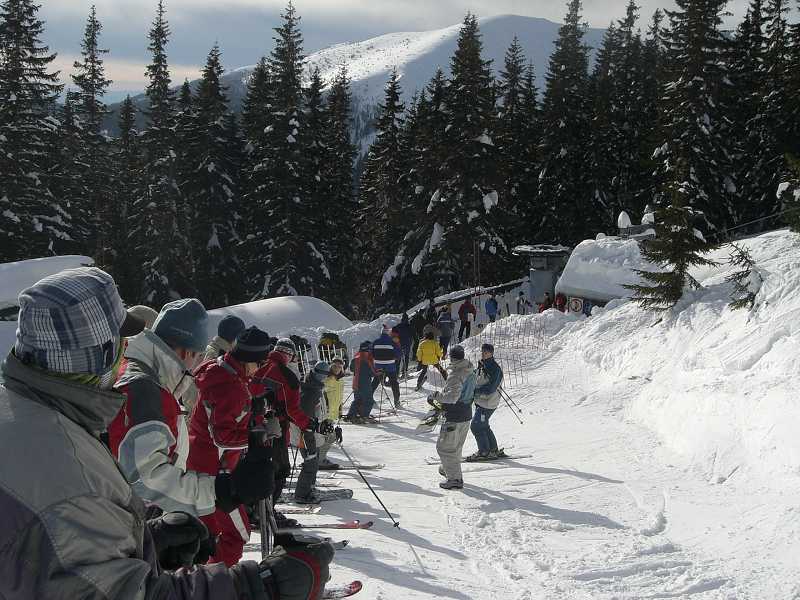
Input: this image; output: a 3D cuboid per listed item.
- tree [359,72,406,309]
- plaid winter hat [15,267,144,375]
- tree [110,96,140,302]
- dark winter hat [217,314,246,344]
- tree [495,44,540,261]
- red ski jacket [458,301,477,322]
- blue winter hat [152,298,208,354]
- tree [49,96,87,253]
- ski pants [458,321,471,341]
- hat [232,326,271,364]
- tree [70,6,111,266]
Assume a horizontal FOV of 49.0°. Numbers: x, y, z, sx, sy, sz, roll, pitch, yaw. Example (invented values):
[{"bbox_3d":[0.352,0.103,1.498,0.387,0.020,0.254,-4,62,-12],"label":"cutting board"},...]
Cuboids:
[{"bbox_3d":[-0.950,-5.530,45.000,2.800,12.660,2.800,0,0,0],"label":"tree"},{"bbox_3d":[-0.701,0.045,1.920,0.280,0.220,0.200,4,-2,-38],"label":"plaid winter hat"},{"bbox_3d":[-15.630,-5.390,50.000,2.400,12.390,2.400,0,0,0],"label":"tree"},{"bbox_3d":[-1.259,0.222,6.600,0.220,0.200,0.200,6,-4,-37],"label":"dark winter hat"},{"bbox_3d":[6.690,-6.940,50.000,3.000,15.890,3.000,0,0,0],"label":"tree"},{"bbox_3d":[2.575,0.439,33.500,0.650,0.820,0.360,0,0,0],"label":"red ski jacket"},{"bbox_3d":[-0.875,0.106,3.500,0.230,0.200,0.200,19,-12,-37],"label":"blue winter hat"},{"bbox_3d":[-18.870,-5.390,50.000,2.600,12.390,2.600,0,0,0],"label":"tree"},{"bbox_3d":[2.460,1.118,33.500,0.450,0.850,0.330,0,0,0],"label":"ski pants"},{"bbox_3d":[-0.896,0.275,5.300,0.230,0.200,0.200,14,-7,-30],"label":"hat"},{"bbox_3d":[-15.810,-7.070,45.000,3.000,16.140,3.000,0,0,0],"label":"tree"}]

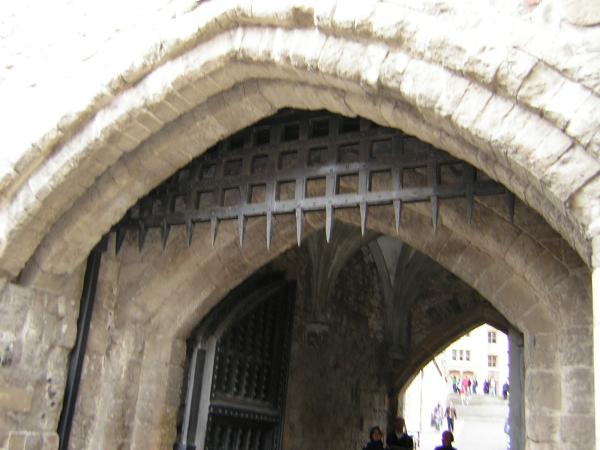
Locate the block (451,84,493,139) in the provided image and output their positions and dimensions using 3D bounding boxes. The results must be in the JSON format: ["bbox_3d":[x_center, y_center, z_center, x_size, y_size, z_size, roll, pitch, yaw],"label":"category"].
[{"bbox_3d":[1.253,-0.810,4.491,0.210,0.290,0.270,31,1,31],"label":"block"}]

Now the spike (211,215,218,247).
[{"bbox_3d":[-0.888,0.057,6.483,0.061,0.334,0.061,-5,-17,26],"label":"spike"}]

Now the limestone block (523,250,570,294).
[{"bbox_3d":[2.196,0.447,5.530,0.238,0.337,0.297,-45,-30,9],"label":"limestone block"}]

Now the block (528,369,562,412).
[{"bbox_3d":[2.170,1.462,5.508,0.287,0.323,0.297,-5,-17,26],"label":"block"}]

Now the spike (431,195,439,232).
[{"bbox_3d":[1.179,-0.101,5.470,0.061,0.336,0.061,-5,-17,26],"label":"spike"}]

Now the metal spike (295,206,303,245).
[{"bbox_3d":[-0.015,0.015,6.048,0.061,0.391,0.061,-5,-17,26],"label":"metal spike"}]

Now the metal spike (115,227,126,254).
[{"bbox_3d":[-2.045,0.177,7.108,0.065,0.319,0.085,-4,-17,27],"label":"metal spike"}]

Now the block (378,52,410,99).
[{"bbox_3d":[0.761,-1.073,4.726,0.172,0.337,0.297,31,0,31],"label":"block"}]

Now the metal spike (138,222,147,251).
[{"bbox_3d":[-1.742,0.127,6.900,0.061,0.310,0.061,-5,-17,26],"label":"metal spike"}]

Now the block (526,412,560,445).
[{"bbox_3d":[2.001,1.657,5.088,0.255,0.250,0.270,-4,-17,27],"label":"block"}]

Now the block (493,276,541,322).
[{"bbox_3d":[2.020,0.710,5.772,0.271,0.323,0.297,-47,-30,8],"label":"block"}]

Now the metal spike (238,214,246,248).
[{"bbox_3d":[-0.588,0.066,6.376,0.058,0.349,0.068,-4,-17,27],"label":"metal spike"}]

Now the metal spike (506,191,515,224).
[{"bbox_3d":[1.757,-0.146,5.209,0.060,0.287,0.065,-4,-17,27],"label":"metal spike"}]

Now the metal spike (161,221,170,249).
[{"bbox_3d":[-1.457,0.114,6.758,0.061,0.326,0.061,-5,-17,26],"label":"metal spike"}]

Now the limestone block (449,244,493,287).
[{"bbox_3d":[1.677,0.420,6.035,0.304,0.271,0.297,41,6,30],"label":"limestone block"}]

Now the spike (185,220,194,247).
[{"bbox_3d":[-1.172,0.090,6.619,0.061,0.319,0.061,-5,-17,26],"label":"spike"}]

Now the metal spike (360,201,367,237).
[{"bbox_3d":[0.590,-0.051,5.793,0.052,0.318,0.060,-4,-17,27],"label":"metal spike"}]

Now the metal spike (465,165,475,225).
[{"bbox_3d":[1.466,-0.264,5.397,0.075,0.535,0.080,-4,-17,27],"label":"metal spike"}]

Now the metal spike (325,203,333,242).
[{"bbox_3d":[0.272,-0.014,5.949,0.058,0.366,0.068,-4,-17,27],"label":"metal spike"}]

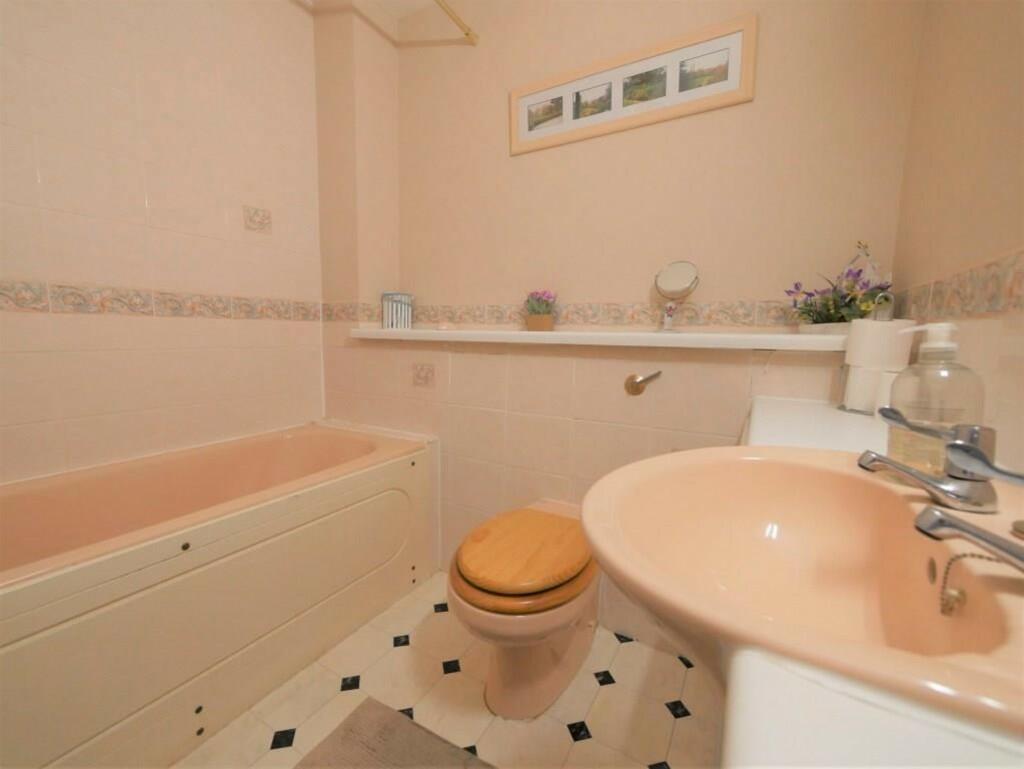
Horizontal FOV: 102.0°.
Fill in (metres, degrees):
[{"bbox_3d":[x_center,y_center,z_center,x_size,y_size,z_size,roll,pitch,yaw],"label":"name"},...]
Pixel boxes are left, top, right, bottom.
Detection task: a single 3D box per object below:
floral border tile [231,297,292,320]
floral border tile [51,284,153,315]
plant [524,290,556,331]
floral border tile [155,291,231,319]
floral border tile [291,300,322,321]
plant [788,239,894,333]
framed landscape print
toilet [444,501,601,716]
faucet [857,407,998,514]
[{"bbox_3d":[-1.051,-0.312,1.750,0.010,0.085,0.246,5,8,29],"label":"floral border tile"},{"bbox_3d":[-1.297,-0.265,1.323,0.010,0.085,0.244,5,8,29],"label":"floral border tile"},{"bbox_3d":[0.105,-0.267,1.521,0.100,0.152,0.100,5,8,29],"label":"plant"},{"bbox_3d":[-1.175,-0.288,1.536,0.010,0.085,0.246,5,8,29],"label":"floral border tile"},{"bbox_3d":[-0.954,-0.331,1.919,0.010,0.085,0.142,5,8,29],"label":"floral border tile"},{"bbox_3d":[0.848,-0.248,1.084,0.200,0.240,0.140,5,8,29],"label":"plant"},{"bbox_3d":[0.357,-0.992,1.424,0.829,0.241,0.018,5,8,29],"label":"framed landscape print"},{"bbox_3d":[0.060,0.638,1.187,0.365,0.452,0.585,5,8,29],"label":"toilet"},{"bbox_3d":[0.494,0.088,0.494,0.129,0.097,0.058,5,8,29],"label":"faucet"}]

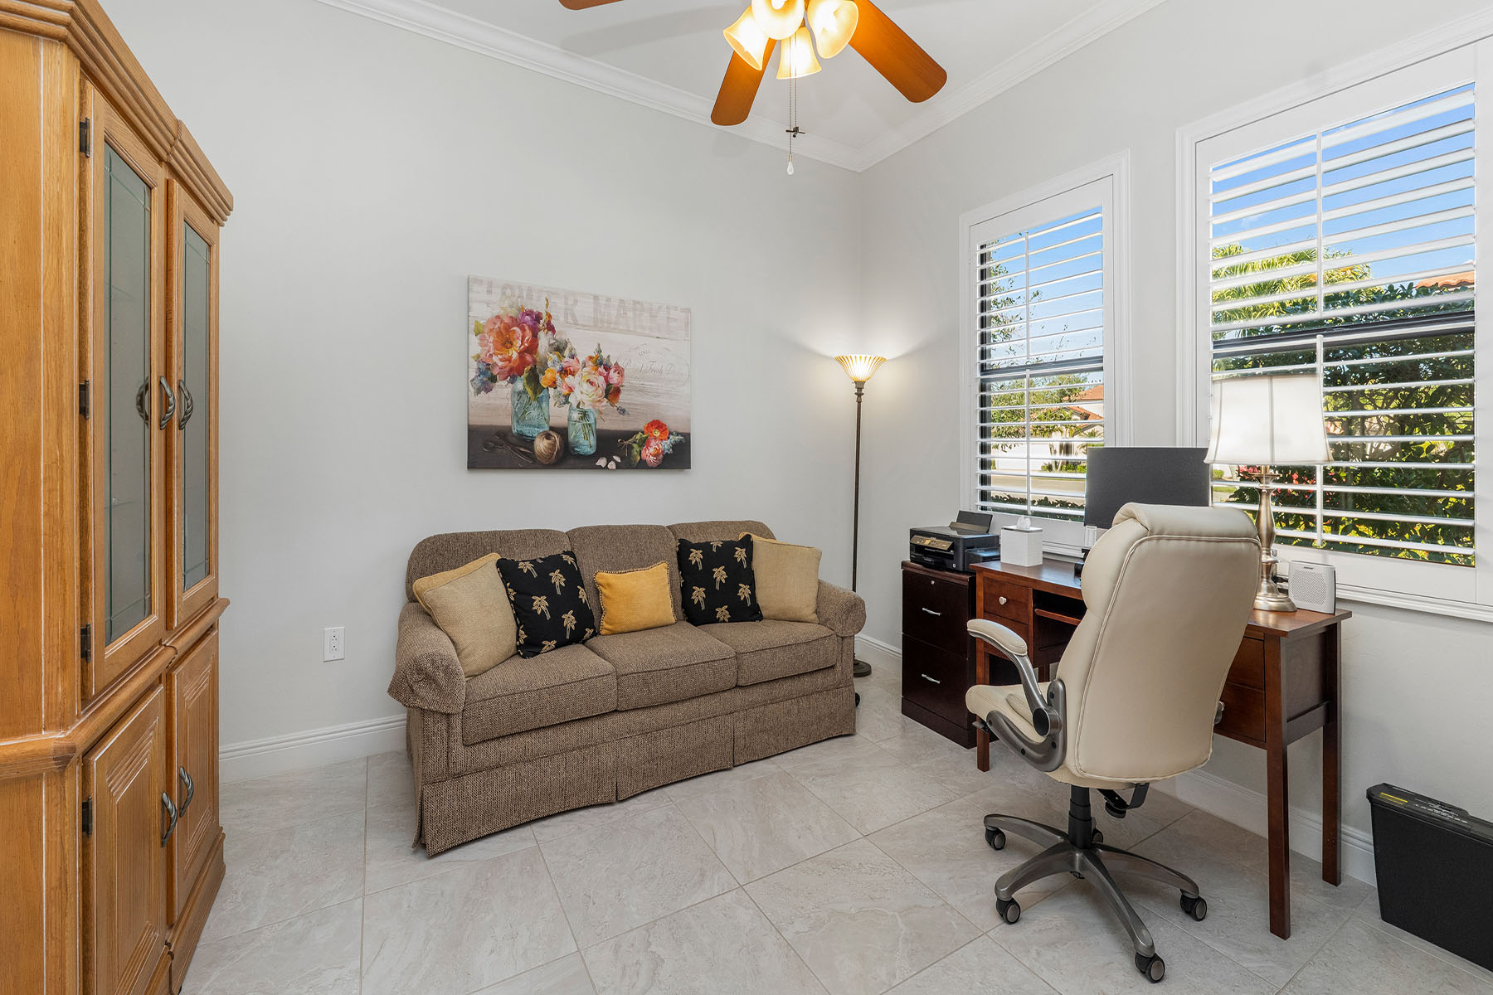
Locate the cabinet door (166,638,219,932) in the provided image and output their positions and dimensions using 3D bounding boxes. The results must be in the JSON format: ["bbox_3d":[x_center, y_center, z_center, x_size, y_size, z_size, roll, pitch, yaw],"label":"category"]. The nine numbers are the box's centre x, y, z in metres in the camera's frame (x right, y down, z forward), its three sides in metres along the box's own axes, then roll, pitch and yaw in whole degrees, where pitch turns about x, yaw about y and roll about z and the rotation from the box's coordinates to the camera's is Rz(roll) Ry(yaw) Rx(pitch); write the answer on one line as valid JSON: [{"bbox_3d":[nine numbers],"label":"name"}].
[{"bbox_3d":[-1.489,0.715,1.568,0.026,0.620,0.448,-1,3,-31],"label":"cabinet door"}]

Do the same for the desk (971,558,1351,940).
[{"bbox_3d":[1.341,0.721,2.038,0.437,0.815,0.990,-1,3,-31],"label":"desk"}]

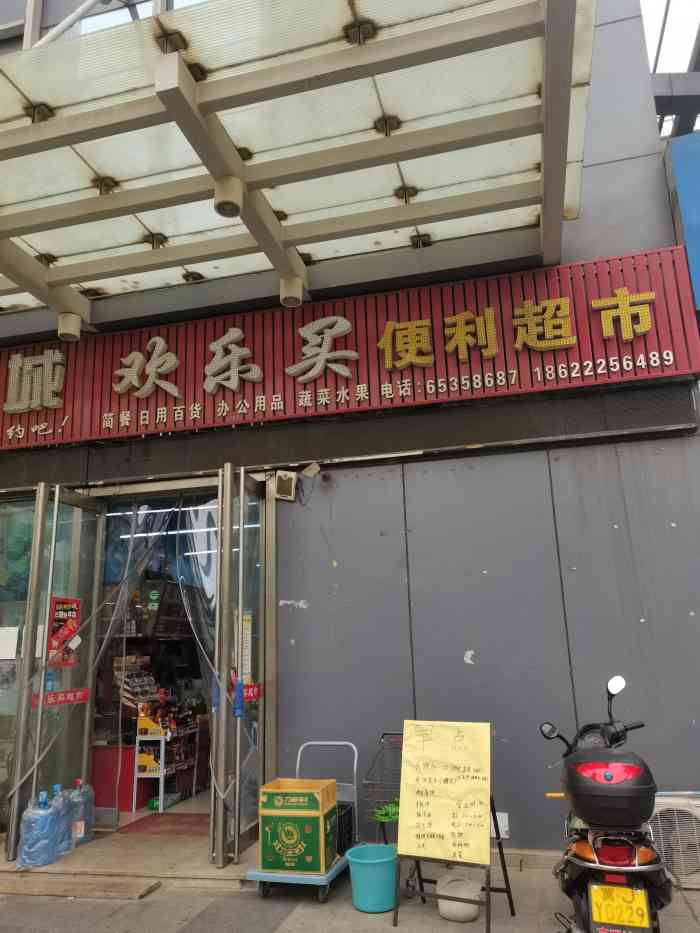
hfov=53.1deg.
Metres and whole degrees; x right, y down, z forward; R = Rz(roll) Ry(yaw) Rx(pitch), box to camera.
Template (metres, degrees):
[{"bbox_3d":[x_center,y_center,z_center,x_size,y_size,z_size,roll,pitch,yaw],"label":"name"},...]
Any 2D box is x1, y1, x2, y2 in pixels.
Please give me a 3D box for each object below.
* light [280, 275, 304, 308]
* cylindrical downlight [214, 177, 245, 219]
[{"bbox_3d":[-0.510,-1.528,6.179,0.195,0.185,0.195,-2,-15,0],"label":"light"},{"bbox_3d":[-0.847,-1.887,4.923,0.195,0.190,0.195,-2,-15,0],"label":"cylindrical downlight"}]

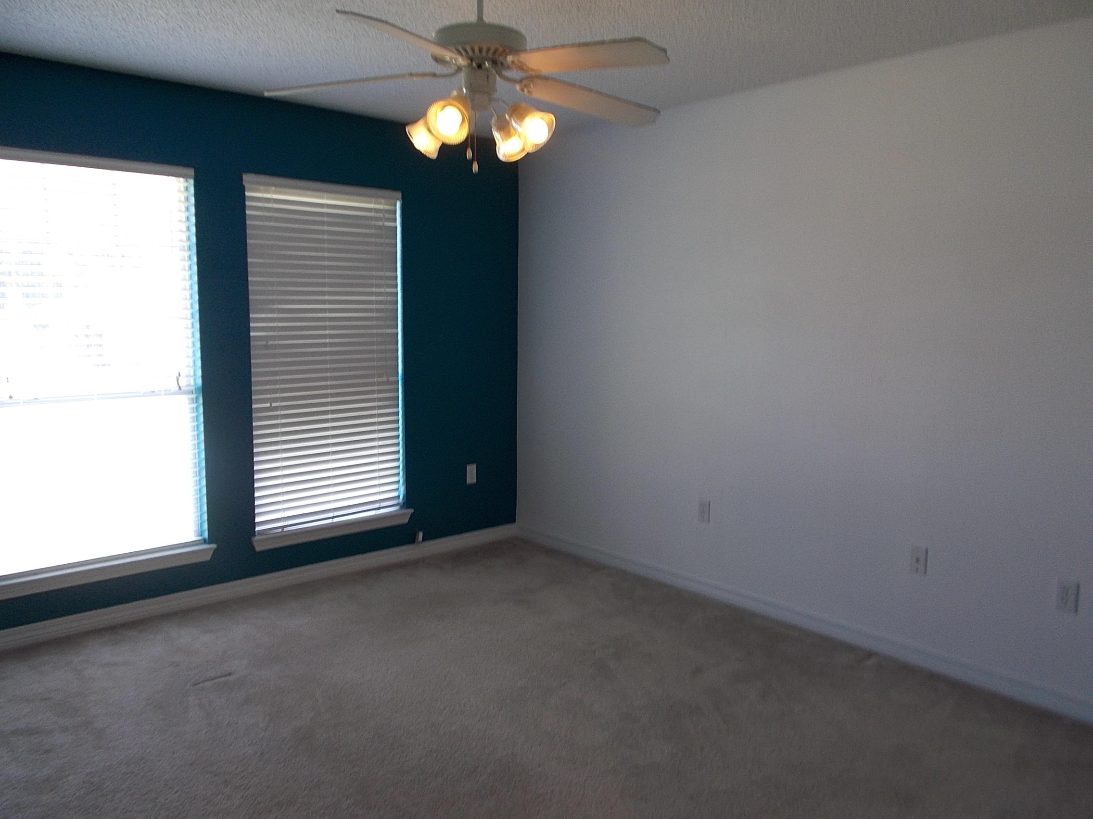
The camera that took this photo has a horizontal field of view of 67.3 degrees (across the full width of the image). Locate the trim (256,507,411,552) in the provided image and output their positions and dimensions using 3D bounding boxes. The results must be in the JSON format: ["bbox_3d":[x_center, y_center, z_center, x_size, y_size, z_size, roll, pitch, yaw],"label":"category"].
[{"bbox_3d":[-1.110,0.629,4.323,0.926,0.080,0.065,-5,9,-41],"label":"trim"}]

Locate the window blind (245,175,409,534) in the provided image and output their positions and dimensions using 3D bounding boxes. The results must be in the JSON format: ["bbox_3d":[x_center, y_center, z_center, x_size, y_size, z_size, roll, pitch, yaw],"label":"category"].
[{"bbox_3d":[-1.123,-0.270,4.228,0.853,1.736,0.065,-5,9,-41],"label":"window blind"}]

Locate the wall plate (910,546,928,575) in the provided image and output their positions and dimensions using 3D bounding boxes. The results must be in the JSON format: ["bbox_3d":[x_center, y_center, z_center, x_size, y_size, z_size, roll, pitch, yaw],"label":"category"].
[{"bbox_3d":[1.484,0.605,3.279,0.008,0.114,0.070,-5,9,-41],"label":"wall plate"}]

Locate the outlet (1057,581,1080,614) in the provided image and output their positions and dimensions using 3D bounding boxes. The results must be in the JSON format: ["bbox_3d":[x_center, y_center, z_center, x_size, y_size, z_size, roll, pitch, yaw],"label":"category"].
[{"bbox_3d":[1.829,0.657,2.884,0.010,0.116,0.071,-5,9,-41],"label":"outlet"}]

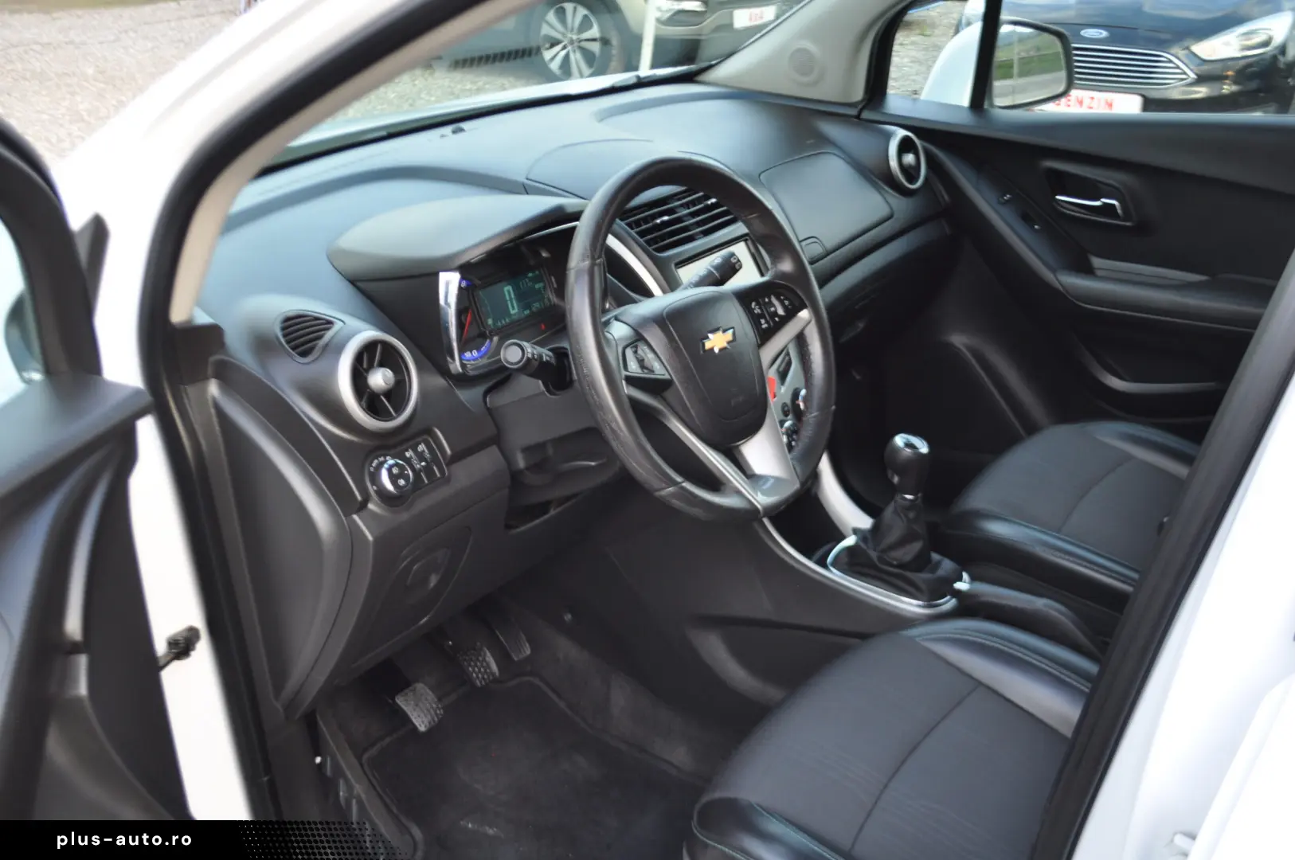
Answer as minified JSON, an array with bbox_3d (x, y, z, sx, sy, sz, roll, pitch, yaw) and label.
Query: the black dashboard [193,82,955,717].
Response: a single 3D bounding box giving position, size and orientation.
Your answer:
[{"bbox_3d":[-0.089,-0.201,1.899,0.630,0.550,1.360,21,33,33],"label":"black dashboard"}]

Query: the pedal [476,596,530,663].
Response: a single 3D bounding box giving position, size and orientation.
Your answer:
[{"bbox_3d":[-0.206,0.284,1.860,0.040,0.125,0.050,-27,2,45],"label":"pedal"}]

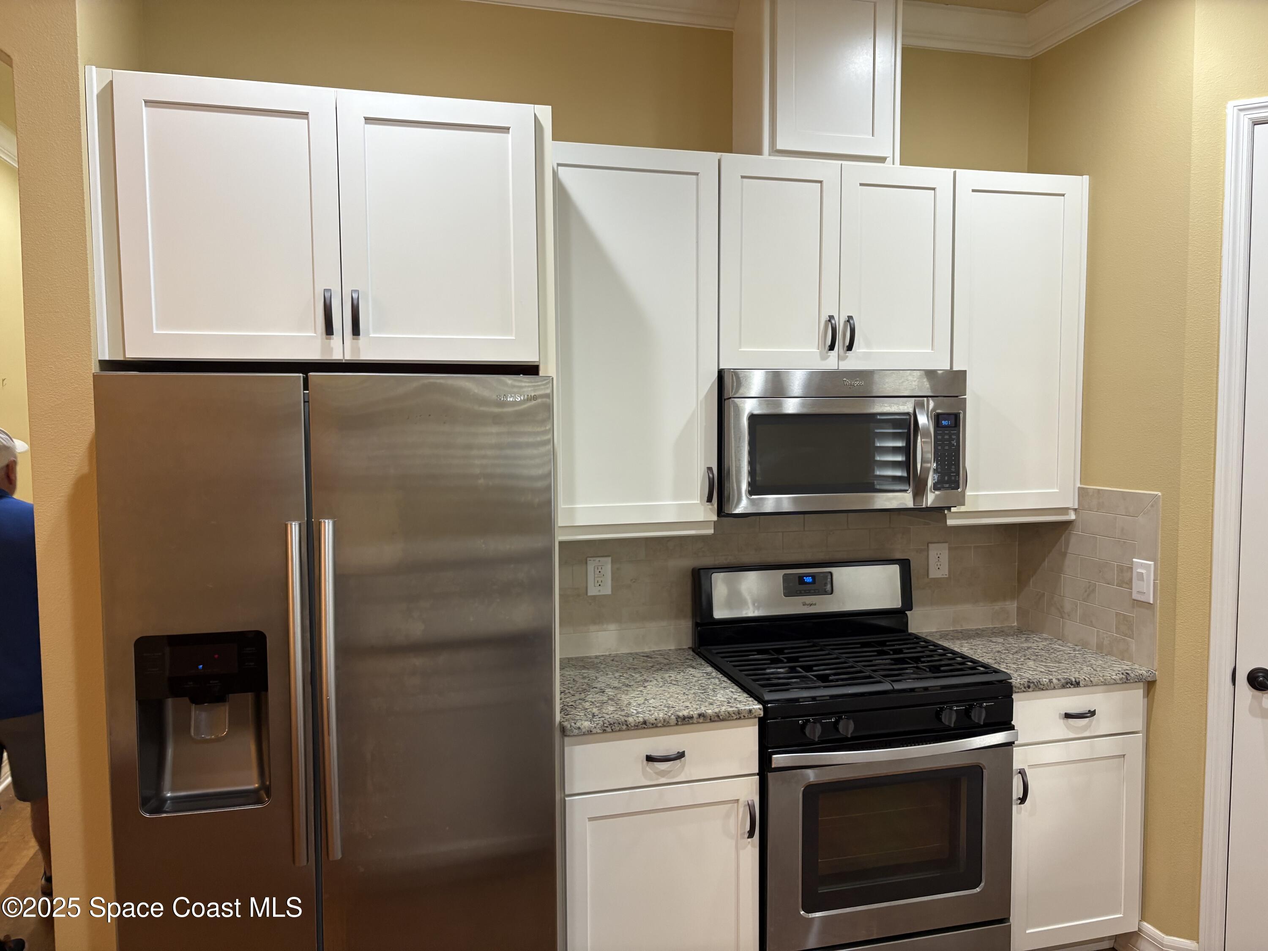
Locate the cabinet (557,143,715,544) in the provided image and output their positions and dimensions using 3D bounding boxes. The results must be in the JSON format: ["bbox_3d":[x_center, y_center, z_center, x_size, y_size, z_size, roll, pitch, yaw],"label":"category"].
[{"bbox_3d":[-0.054,-0.374,2.816,0.527,1.088,0.328,-1,4,-15],"label":"cabinet"}]

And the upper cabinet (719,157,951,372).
[{"bbox_3d":[0.569,-0.628,2.964,0.762,0.610,0.330,-1,4,-15],"label":"upper cabinet"}]

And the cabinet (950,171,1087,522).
[{"bbox_3d":[1.176,-0.404,3.142,0.493,1.091,0.326,-1,4,-15],"label":"cabinet"}]

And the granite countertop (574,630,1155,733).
[{"bbox_3d":[0.599,0.596,2.890,1.783,0.032,0.644,-1,4,-15],"label":"granite countertop"}]

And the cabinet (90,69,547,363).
[{"bbox_3d":[-0.749,-0.583,2.448,0.972,0.615,0.656,-1,4,-15],"label":"cabinet"}]

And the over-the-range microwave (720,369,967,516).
[{"bbox_3d":[0.579,-0.113,2.950,0.761,0.413,0.428,-1,4,-15],"label":"over-the-range microwave"}]

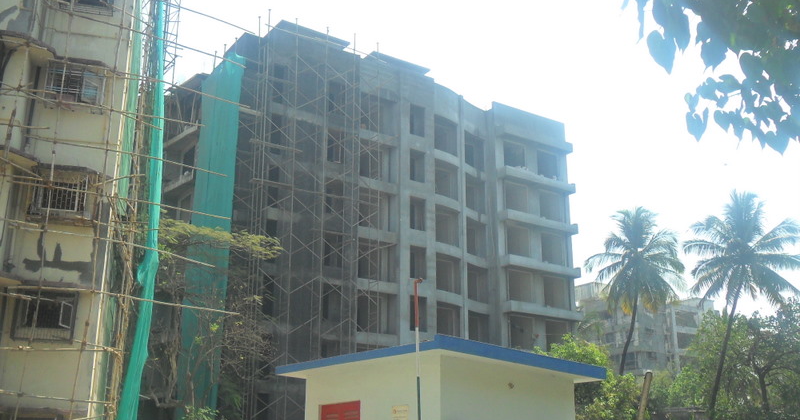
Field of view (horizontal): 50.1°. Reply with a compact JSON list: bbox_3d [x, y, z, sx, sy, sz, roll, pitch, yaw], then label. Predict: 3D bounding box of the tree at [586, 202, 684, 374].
[{"bbox_3d":[15.672,8.892,54.514,6.350,18.370,6.350,-5,-17,15],"label":"tree"}]

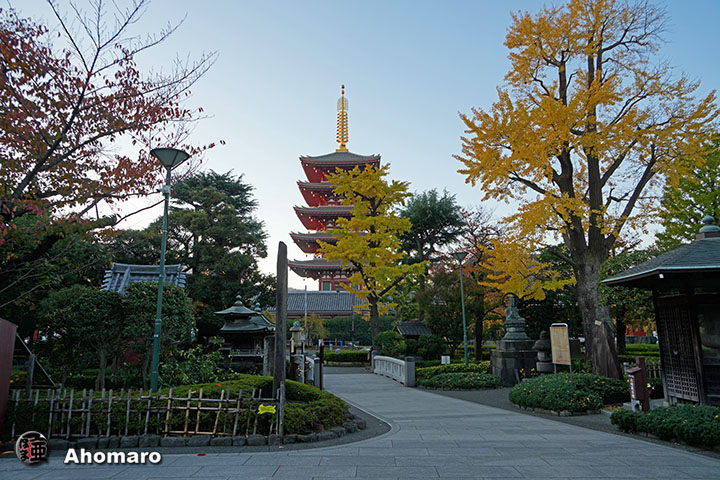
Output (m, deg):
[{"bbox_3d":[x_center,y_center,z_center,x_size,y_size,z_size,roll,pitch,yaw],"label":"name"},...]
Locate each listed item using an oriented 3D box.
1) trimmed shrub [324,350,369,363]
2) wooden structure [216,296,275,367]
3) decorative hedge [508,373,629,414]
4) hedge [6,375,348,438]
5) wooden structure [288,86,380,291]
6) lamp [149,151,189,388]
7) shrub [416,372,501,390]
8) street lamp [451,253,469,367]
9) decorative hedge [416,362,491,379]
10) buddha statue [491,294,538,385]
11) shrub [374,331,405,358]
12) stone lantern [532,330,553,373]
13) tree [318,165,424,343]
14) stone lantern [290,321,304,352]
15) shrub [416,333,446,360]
[{"bbox_3d":[-0.896,7.216,29.656,3.200,0.800,1.500,0,-12,0],"label":"trimmed shrub"},{"bbox_3d":[-5.291,4.336,22.086,2.600,3.450,2.600,1,-12,-8],"label":"wooden structure"},{"bbox_3d":[4.694,3.247,10.374,2.750,0.630,1.950,4,-11,-20],"label":"decorative hedge"},{"bbox_3d":[-2.724,3.059,9.176,5.100,0.830,3.800,0,-12,-4],"label":"hedge"},{"bbox_3d":[-3.525,-8.124,95.590,17.000,49.000,17.000,-1,-12,1],"label":"wooden structure"},{"bbox_3d":[-3.277,0.680,7.914,0.680,4.630,0.680,0,-11,0],"label":"lamp"},{"bbox_3d":[2.867,3.947,13.550,2.500,0.450,1.450,0,-11,0],"label":"shrub"},{"bbox_3d":[3.942,2.687,18.215,0.650,4.550,0.650,0,-11,0],"label":"street lamp"},{"bbox_3d":[3.613,5.057,18.354,2.950,0.570,1.500,0,-12,0],"label":"decorative hedge"},{"bbox_3d":[4.643,2.977,14.648,1.300,2.750,1.300,4,-11,-20],"label":"buddha statue"},{"bbox_3d":[1.351,4.871,21.773,1.400,1.500,1.350,0,-11,0],"label":"shrub"},{"bbox_3d":[6.709,4.215,17.502,0.800,1.700,0.800,0,-12,0],"label":"stone lantern"},{"bbox_3d":[0.625,1.058,24.733,5.500,10.300,5.200,0,-11,0],"label":"tree"},{"bbox_3d":[-2.733,4.683,20.991,0.650,2.200,0.650,0,-12,0],"label":"stone lantern"},{"bbox_3d":[3.775,5.817,25.343,1.600,1.550,1.500,0,-12,0],"label":"shrub"}]

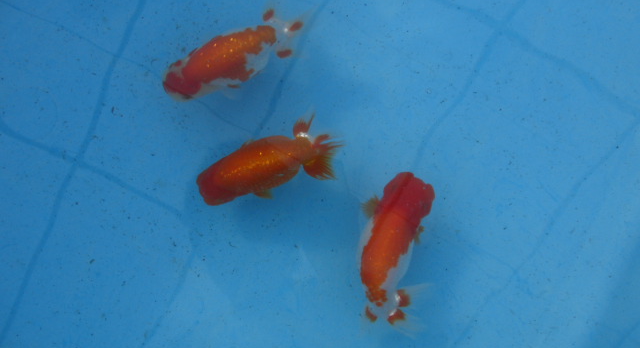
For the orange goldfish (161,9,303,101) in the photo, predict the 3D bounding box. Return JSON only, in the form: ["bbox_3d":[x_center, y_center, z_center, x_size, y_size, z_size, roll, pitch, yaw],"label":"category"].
[{"bbox_3d":[-0.097,-0.136,0.807,0.175,0.066,0.071,-29,74,-10],"label":"orange goldfish"}]

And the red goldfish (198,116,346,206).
[{"bbox_3d":[-0.053,-0.009,0.763,0.161,0.060,0.076,-22,72,-7],"label":"red goldfish"}]

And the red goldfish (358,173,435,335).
[{"bbox_3d":[0.082,0.082,0.732,0.081,0.066,0.175,12,71,4],"label":"red goldfish"}]

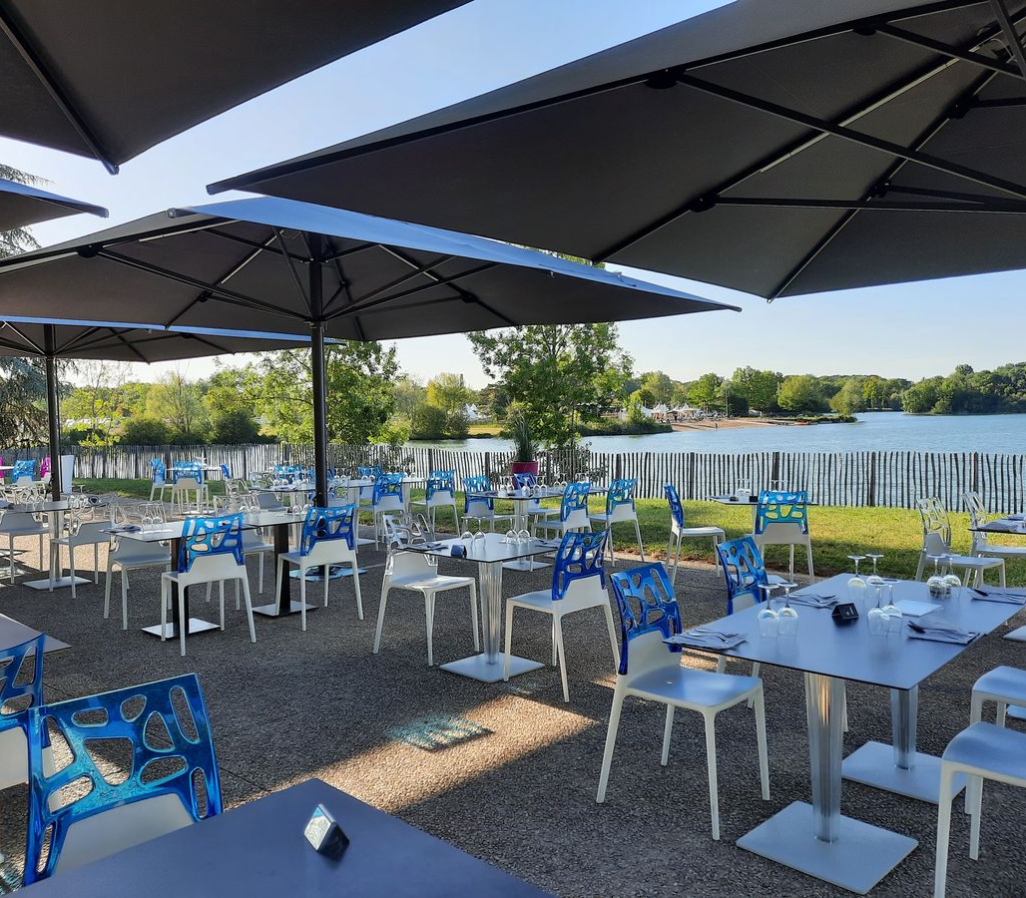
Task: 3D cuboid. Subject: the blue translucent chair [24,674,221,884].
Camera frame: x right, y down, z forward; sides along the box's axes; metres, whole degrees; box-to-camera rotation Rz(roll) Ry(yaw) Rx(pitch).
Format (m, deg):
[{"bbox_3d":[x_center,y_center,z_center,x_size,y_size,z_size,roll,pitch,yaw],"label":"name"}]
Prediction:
[{"bbox_3d":[-0.743,0.984,1.807,0.498,0.879,0.523,-2,2,-42],"label":"blue translucent chair"}]

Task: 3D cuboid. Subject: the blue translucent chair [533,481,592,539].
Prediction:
[{"bbox_3d":[0.480,0.754,8.443,0.500,0.853,0.485,1,3,43],"label":"blue translucent chair"}]

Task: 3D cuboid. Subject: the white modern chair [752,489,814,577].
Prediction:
[{"bbox_3d":[2.232,0.773,7.320,0.498,0.879,0.523,-1,2,0],"label":"white modern chair"}]

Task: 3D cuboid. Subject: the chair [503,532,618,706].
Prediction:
[{"bbox_3d":[0.270,0.880,4.853,0.505,0.868,0.480,1,3,44],"label":"chair"}]

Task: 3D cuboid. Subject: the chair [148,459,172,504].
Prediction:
[{"bbox_3d":[-5.547,0.616,13.964,0.500,0.853,0.485,-1,2,-2],"label":"chair"}]

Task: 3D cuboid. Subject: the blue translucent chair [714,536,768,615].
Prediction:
[{"bbox_3d":[1.240,0.891,4.063,0.515,0.885,0.500,1,3,40],"label":"blue translucent chair"}]

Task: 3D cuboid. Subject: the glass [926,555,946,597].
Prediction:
[{"bbox_3d":[1.786,0.530,3.641,0.081,0.168,0.081,-1,2,0],"label":"glass"}]

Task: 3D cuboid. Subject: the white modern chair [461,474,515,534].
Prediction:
[{"bbox_3d":[-0.223,0.737,8.945,0.515,0.885,0.500,1,3,41],"label":"white modern chair"}]

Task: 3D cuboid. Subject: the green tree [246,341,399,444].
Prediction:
[{"bbox_3d":[-6.154,-1.599,28.000,5.000,5.000,5.000,-1,3,0],"label":"green tree"}]

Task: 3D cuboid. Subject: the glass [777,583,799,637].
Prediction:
[{"bbox_3d":[0.945,0.552,2.972,0.069,0.173,0.069,1,3,42],"label":"glass"}]

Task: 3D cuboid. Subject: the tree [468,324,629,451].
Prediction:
[{"bbox_3d":[0.977,-2.170,22.000,4.400,7.000,4.400,-1,2,0],"label":"tree"}]

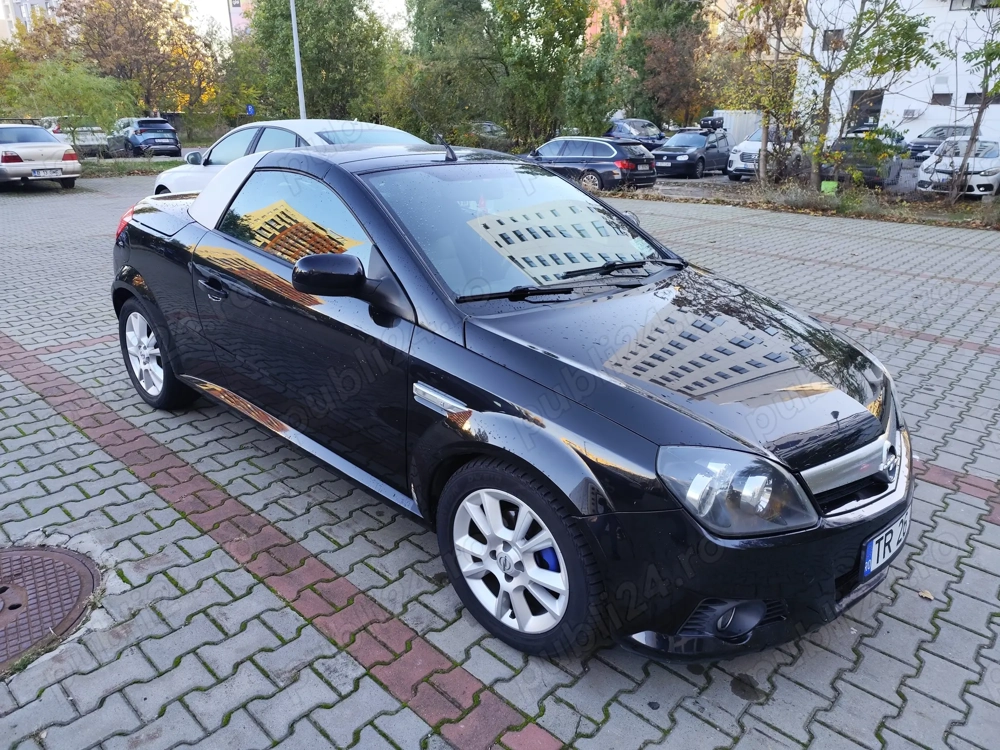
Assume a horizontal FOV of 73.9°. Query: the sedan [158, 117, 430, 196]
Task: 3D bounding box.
[{"bbox_3d":[-2.525,-2.369,8.264,4.780,1.450,1.860,17,26,36],"label":"sedan"}]

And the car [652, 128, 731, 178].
[{"bbox_3d":[6.481,-7.500,22.573,1.750,1.460,4.150,16,26,35],"label":"car"}]

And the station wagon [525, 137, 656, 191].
[{"bbox_3d":[2.107,-5.929,18.906,4.620,1.450,1.830,19,27,40],"label":"station wagon"}]

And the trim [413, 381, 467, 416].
[{"bbox_3d":[-0.164,0.079,1.920,0.225,0.055,0.025,18,26,38],"label":"trim"}]

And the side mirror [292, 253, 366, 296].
[{"bbox_3d":[-0.498,-0.294,1.942,0.105,0.120,0.185,18,27,39],"label":"side mirror"}]

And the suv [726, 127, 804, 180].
[{"bbox_3d":[8.892,-6.999,21.117,1.880,1.680,4.700,16,25,34],"label":"suv"}]

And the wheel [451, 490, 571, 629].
[{"bbox_3d":[0.072,0.519,1.970,0.437,0.437,0.160,18,26,38],"label":"wheel"}]

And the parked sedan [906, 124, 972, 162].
[{"bbox_3d":[19.873,-10.235,29.584,4.486,1.650,1.839,-17,27,-39],"label":"parked sedan"}]

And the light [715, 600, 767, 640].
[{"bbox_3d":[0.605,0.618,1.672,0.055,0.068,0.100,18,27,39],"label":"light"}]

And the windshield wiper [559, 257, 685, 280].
[{"bbox_3d":[0.461,-0.374,2.388,0.690,0.055,0.075,-13,25,-41],"label":"windshield wiper"}]

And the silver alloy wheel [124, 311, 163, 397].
[{"bbox_3d":[-1.790,-0.124,3.494,0.437,0.437,0.160,18,26,38],"label":"silver alloy wheel"}]

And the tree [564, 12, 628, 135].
[{"bbox_3d":[3.325,-9.760,23.116,2.350,5.060,2.350,1,20,0],"label":"tree"}]

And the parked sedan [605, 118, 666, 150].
[{"bbox_3d":[5.964,-10.093,28.583,1.800,1.620,4.300,-13,25,-32],"label":"parked sedan"}]

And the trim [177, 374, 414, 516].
[{"bbox_3d":[-0.859,0.202,2.627,1.700,0.070,0.045,18,26,38],"label":"trim"}]

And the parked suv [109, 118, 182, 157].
[{"bbox_3d":[-15.577,-10.499,29.277,1.865,1.645,4.515,-13,25,-32],"label":"parked suv"}]

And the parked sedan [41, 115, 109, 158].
[{"bbox_3d":[-18.058,-10.030,28.000,1.850,1.640,4.450,-16,27,-39],"label":"parked sedan"}]

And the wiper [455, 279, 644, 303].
[{"bbox_3d":[0.211,-0.287,2.273,0.760,0.060,0.090,-10,23,-27],"label":"wiper"}]

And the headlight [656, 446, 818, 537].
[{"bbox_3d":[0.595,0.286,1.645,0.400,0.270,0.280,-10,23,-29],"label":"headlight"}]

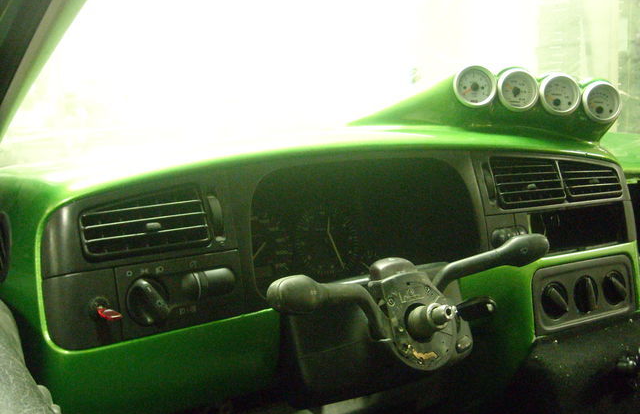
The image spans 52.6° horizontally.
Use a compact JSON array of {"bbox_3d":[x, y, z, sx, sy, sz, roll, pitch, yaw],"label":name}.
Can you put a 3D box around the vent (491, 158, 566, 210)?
[{"bbox_3d":[0.271,-0.034,0.863,0.115,0.069,0.035,-6,0,-23],"label":"vent"}]

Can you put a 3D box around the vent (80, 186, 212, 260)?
[{"bbox_3d":[-0.177,0.014,0.655,0.124,0.063,0.035,-7,0,-27],"label":"vent"}]

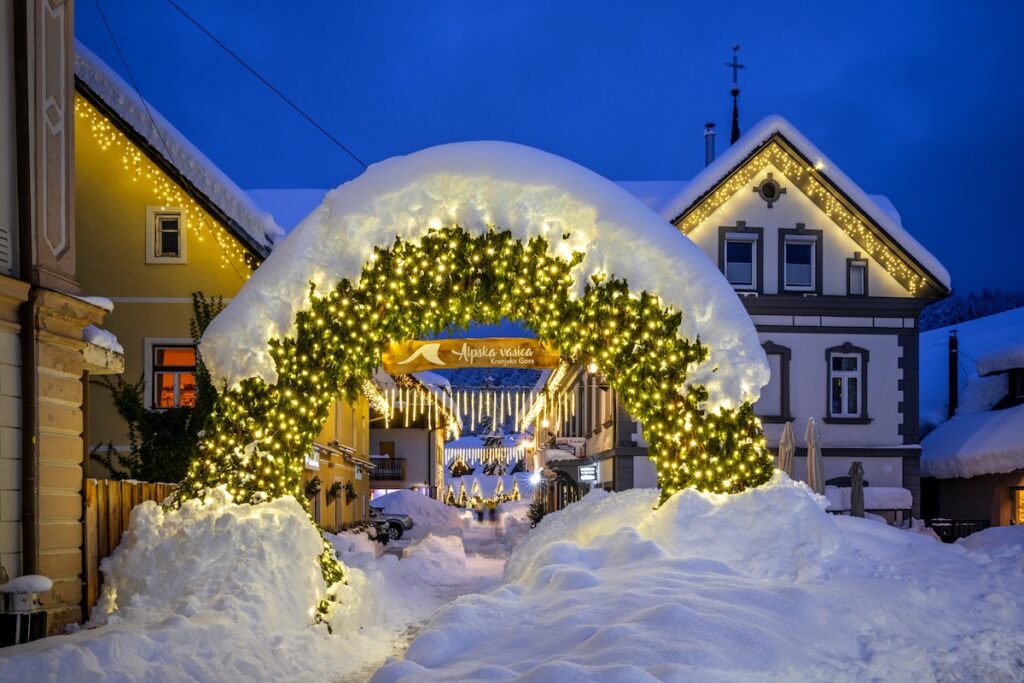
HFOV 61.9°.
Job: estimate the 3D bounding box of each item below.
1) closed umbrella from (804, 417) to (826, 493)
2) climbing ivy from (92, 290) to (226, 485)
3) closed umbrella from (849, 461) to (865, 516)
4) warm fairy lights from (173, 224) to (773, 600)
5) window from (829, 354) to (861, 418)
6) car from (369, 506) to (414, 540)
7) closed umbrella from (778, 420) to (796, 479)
[{"bbox_3d":[6.451,3.007,18.200,0.430,2.750,0.430,0,-6,0],"label":"closed umbrella"},{"bbox_3d":[-7.289,1.154,17.900,3.150,4.400,0.400,0,-2,-2],"label":"climbing ivy"},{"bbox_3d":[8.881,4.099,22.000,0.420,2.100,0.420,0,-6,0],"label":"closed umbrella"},{"bbox_3d":[-0.514,1.029,11.400,7.600,5.100,1.300,0,-6,-3],"label":"warm fairy lights"},{"bbox_3d":[9.755,1.318,25.000,0.930,1.900,0.200,0,-6,-3],"label":"window"},{"bbox_3d":[-6.741,8.180,39.000,4.600,1.750,1.850,-3,-7,25],"label":"car"},{"bbox_3d":[6.392,3.248,19.800,0.420,2.750,0.420,0,-6,0],"label":"closed umbrella"}]

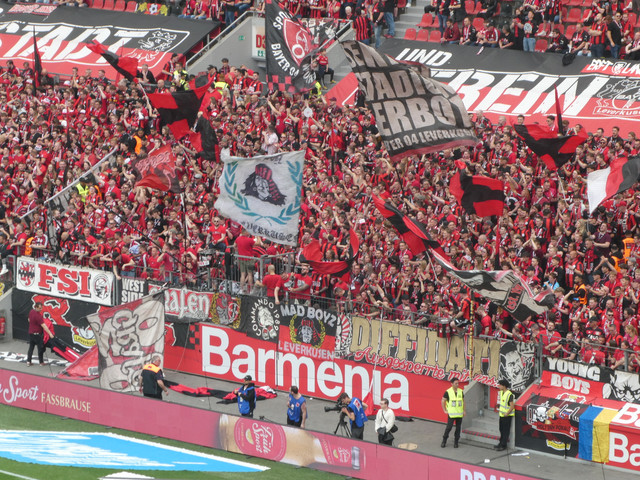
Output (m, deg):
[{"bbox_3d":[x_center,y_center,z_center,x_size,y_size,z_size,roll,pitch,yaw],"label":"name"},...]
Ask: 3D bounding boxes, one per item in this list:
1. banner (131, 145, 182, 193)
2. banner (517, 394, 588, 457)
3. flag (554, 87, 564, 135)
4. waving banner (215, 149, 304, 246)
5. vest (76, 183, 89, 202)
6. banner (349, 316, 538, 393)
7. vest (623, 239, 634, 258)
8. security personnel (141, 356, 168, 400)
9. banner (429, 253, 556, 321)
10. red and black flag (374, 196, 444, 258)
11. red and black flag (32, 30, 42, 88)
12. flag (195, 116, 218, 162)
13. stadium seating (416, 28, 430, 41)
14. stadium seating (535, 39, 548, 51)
[{"bbox_3d":[-4.771,-2.087,92.800,1.500,1.350,0.400,2,10,11],"label":"banner"},{"bbox_3d":[5.843,4.660,80.015,2.000,1.270,0.500,8,13,41],"label":"banner"},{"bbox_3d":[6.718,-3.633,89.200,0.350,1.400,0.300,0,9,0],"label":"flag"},{"bbox_3d":[-1.661,-1.167,87.300,2.500,2.600,0.500,2,10,11],"label":"waving banner"},{"bbox_3d":[-7.364,-1.473,98.600,0.480,0.660,0.320,-1,9,-6],"label":"vest"},{"bbox_3d":[3.173,2.922,85.031,6.660,1.320,0.120,8,13,41],"label":"banner"},{"bbox_3d":[8.376,0.217,86.200,0.500,0.680,0.320,6,11,33],"label":"vest"},{"bbox_3d":[-4.443,3.989,85.222,0.620,1.790,0.450,6,11,33],"label":"security personnel"},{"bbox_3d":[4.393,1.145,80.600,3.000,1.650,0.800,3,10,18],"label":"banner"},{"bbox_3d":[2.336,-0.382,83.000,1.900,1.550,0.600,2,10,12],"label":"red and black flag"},{"bbox_3d":[-9.061,-5.822,102.000,0.350,1.800,0.300,0,9,0],"label":"red and black flag"},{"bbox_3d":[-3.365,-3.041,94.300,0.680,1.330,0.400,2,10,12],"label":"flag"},{"bbox_3d":[3.229,-6.427,99.700,0.450,0.480,0.420,9,13,42],"label":"stadium seating"},{"bbox_3d":[6.951,-6.120,99.800,0.440,0.430,0.400,8,13,41],"label":"stadium seating"}]

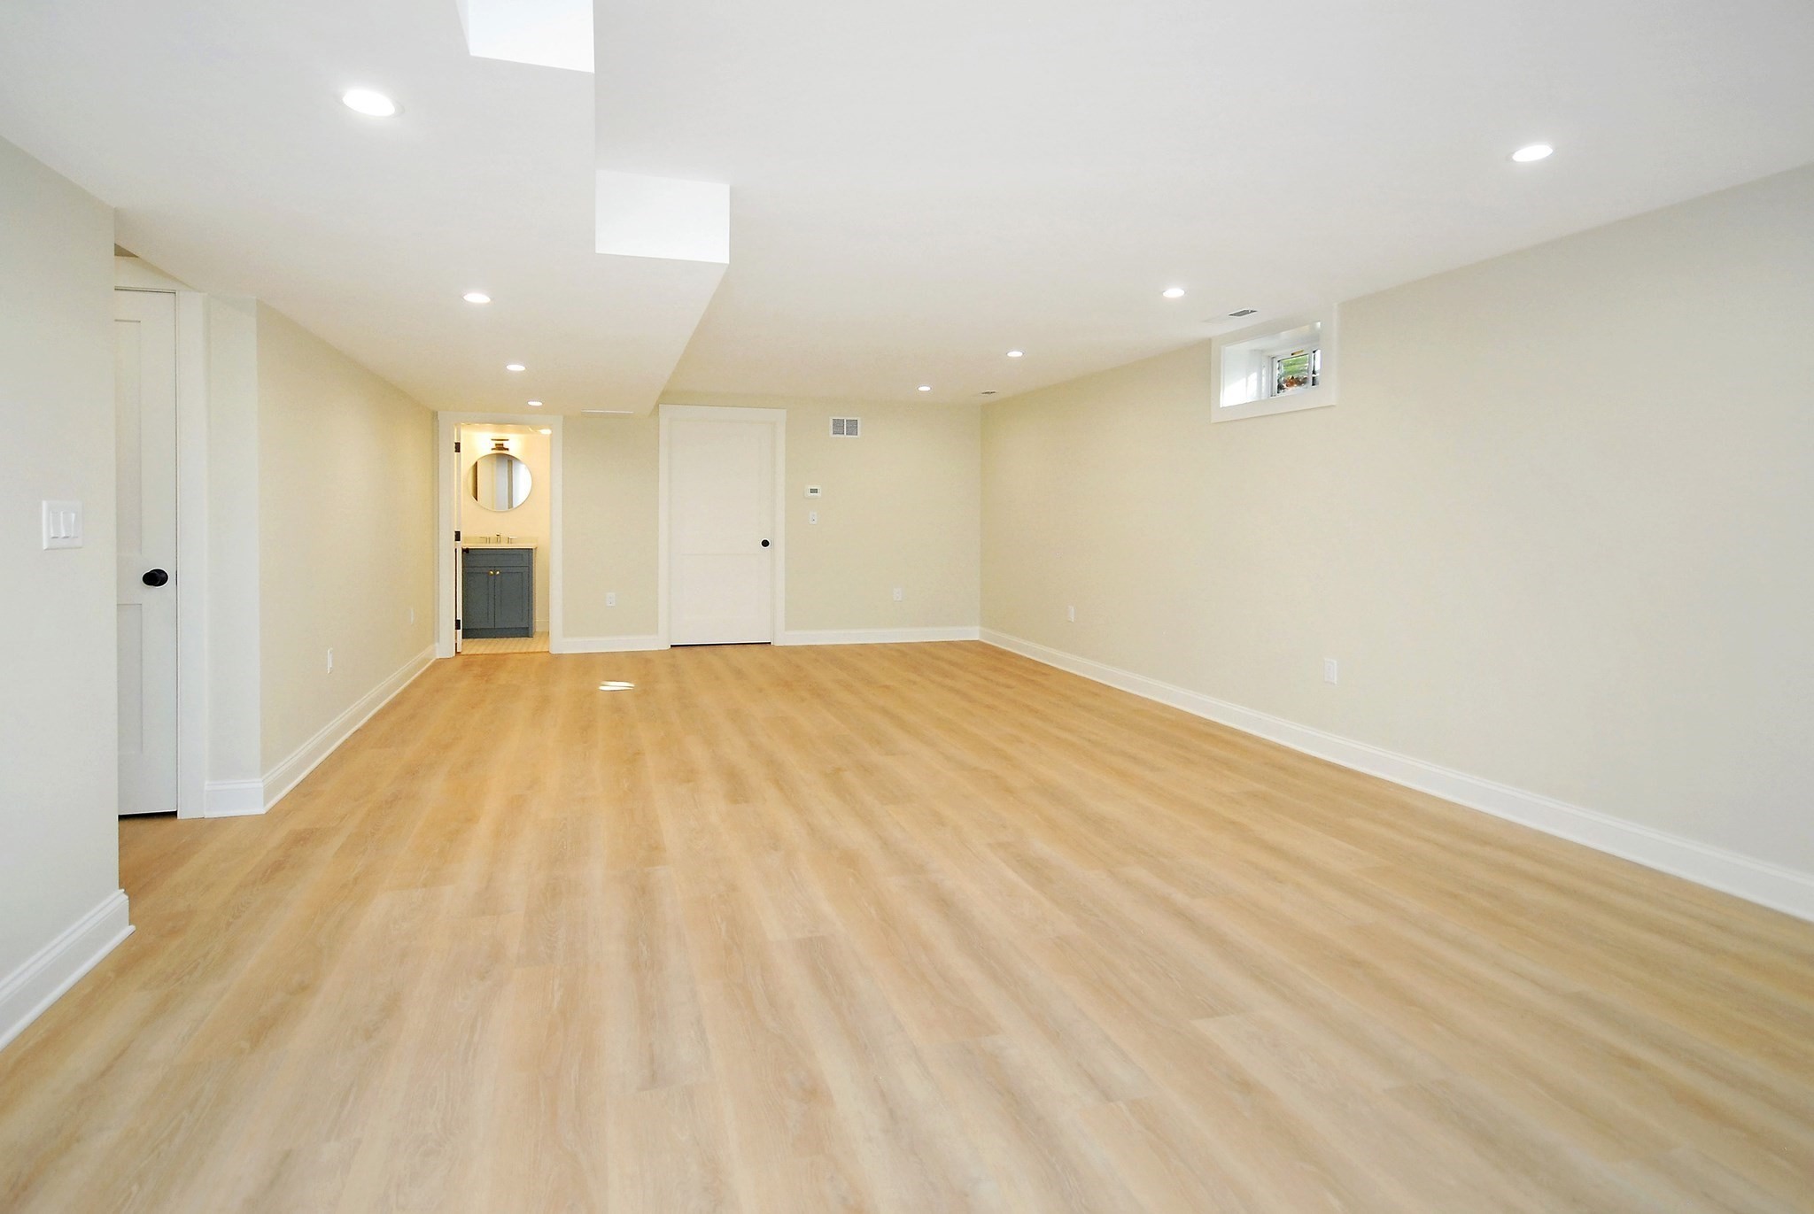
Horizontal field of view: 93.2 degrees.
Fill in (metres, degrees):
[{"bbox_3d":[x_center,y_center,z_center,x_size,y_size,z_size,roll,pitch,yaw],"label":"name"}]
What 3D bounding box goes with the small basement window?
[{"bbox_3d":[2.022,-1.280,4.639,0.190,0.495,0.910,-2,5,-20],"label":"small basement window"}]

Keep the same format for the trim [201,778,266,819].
[{"bbox_3d":[-2.714,0.781,3.453,0.229,0.127,0.025,-1,5,-14],"label":"trim"}]

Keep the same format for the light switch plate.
[{"bbox_3d":[-2.235,-0.217,2.275,0.012,0.126,0.180,-2,5,-20],"label":"light switch plate"}]

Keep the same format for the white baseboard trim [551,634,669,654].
[{"bbox_3d":[-2.601,0.331,7.520,0.976,0.128,0.025,-1,5,-13],"label":"white baseboard trim"}]

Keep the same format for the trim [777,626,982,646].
[{"bbox_3d":[-0.238,0.276,8.016,1.930,0.128,0.025,-1,5,-13],"label":"trim"}]

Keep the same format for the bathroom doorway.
[{"bbox_3d":[-3.464,-0.603,7.359,1.000,2.060,0.140,-1,5,-13],"label":"bathroom doorway"}]

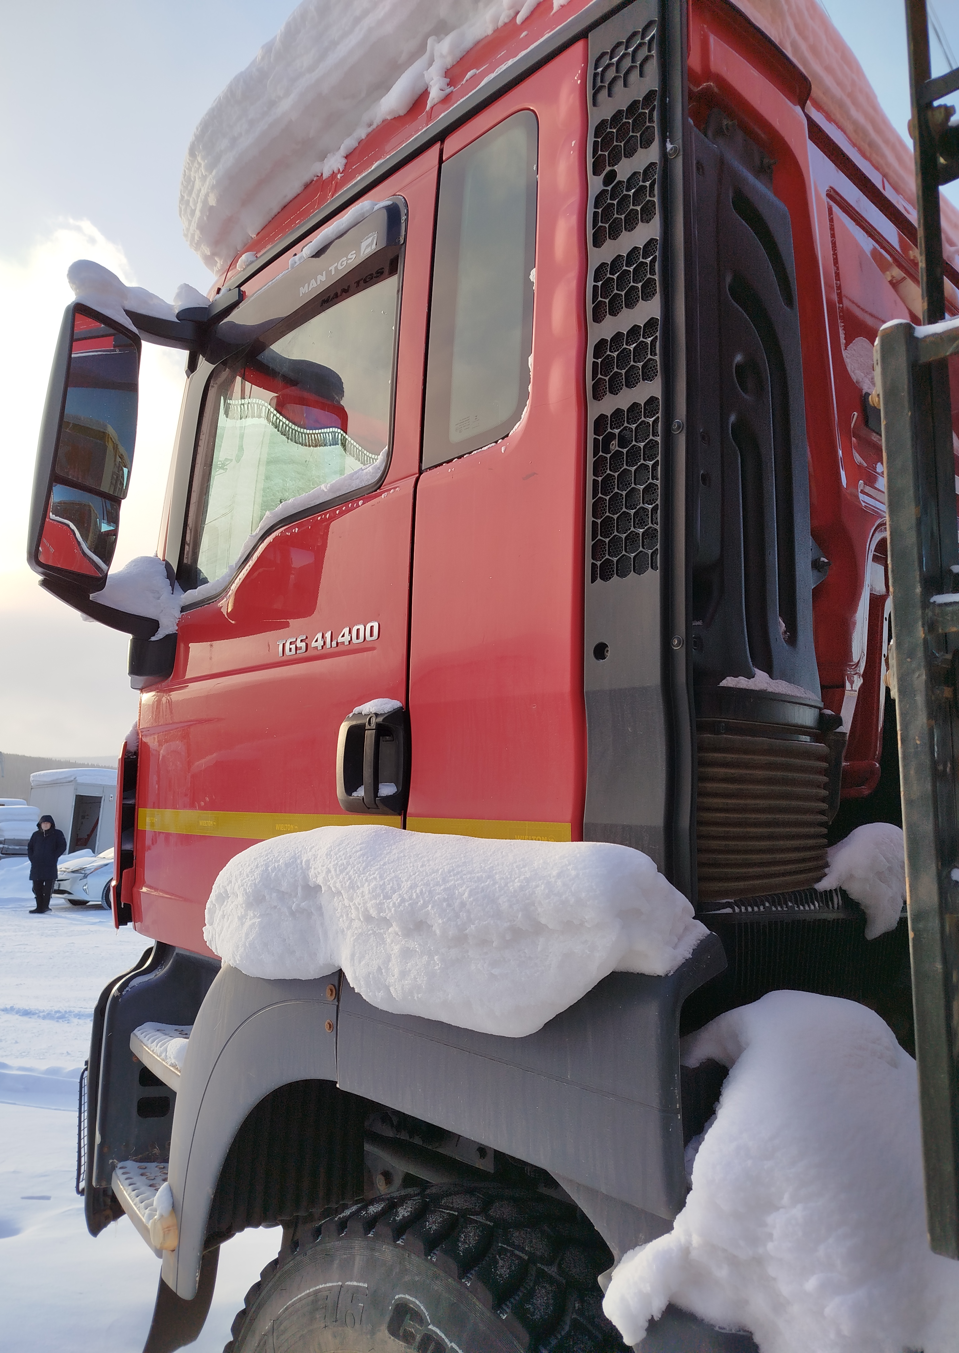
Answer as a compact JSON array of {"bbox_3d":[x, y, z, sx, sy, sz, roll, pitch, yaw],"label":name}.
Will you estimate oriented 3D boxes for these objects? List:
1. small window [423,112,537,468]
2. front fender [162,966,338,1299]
[{"bbox_3d":[-0.002,-0.673,1.639,0.030,0.565,0.279,10,-11,-44],"label":"small window"},{"bbox_3d":[-0.349,0.828,1.750,0.200,0.683,0.546,6,-9,-45],"label":"front fender"}]

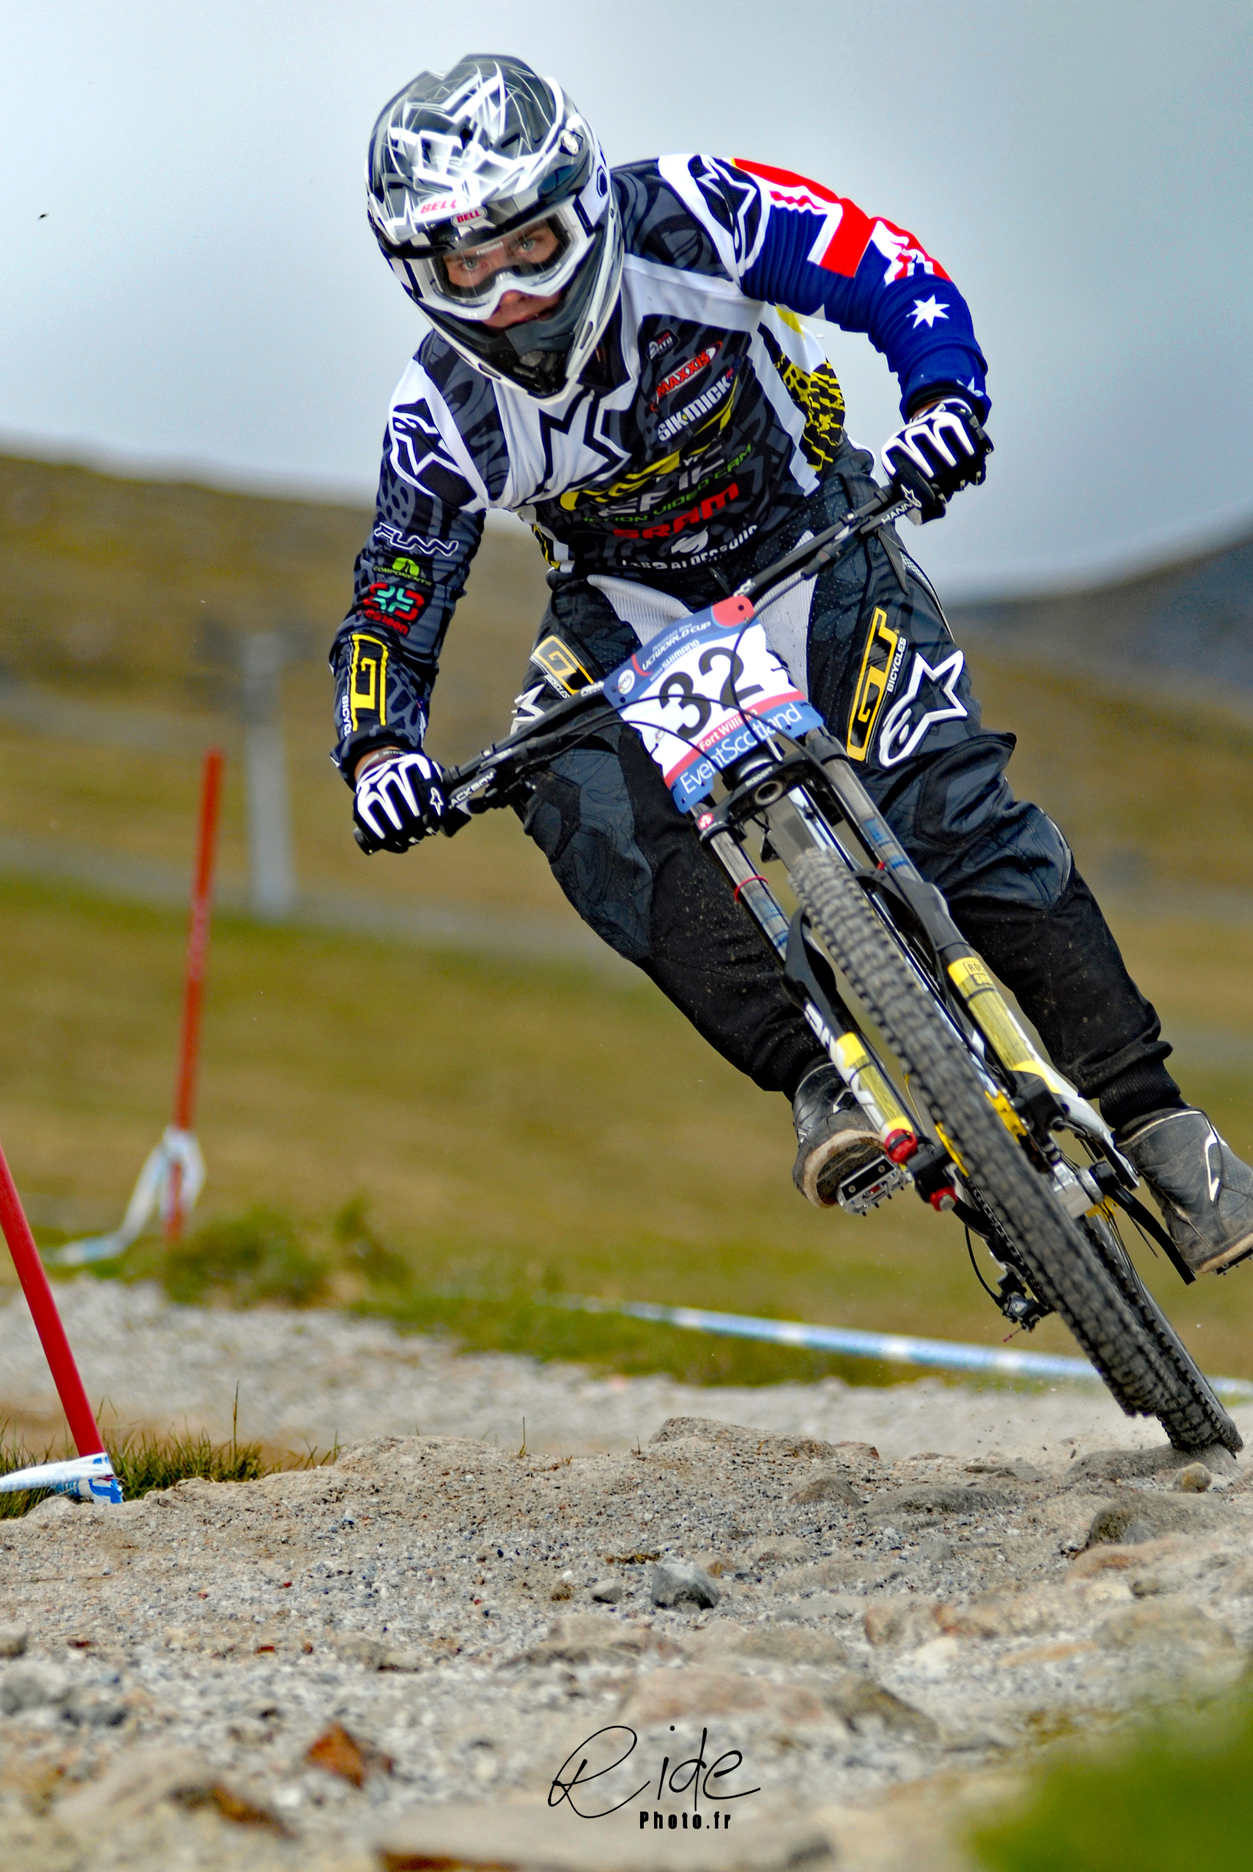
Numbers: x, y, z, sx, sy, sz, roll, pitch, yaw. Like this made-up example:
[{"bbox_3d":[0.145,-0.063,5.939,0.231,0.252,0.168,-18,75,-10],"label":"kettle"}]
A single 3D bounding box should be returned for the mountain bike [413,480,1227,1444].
[{"bbox_3d":[0.338,0.118,12.199,0.780,1.000,1.830,-32,-7,3],"label":"mountain bike"}]

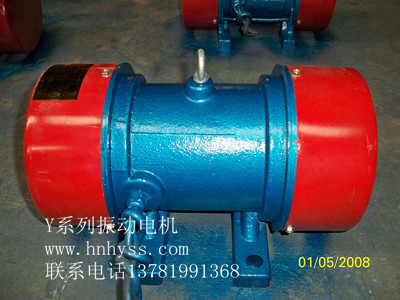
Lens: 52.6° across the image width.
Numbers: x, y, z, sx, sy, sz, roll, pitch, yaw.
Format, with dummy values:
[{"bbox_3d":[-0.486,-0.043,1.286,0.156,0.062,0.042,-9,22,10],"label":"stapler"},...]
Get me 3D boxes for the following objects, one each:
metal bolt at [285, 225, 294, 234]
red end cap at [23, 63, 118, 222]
[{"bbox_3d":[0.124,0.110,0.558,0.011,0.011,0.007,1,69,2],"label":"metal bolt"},{"bbox_3d":[-0.148,-0.006,0.549,0.087,0.216,0.216,1,38,2],"label":"red end cap"}]

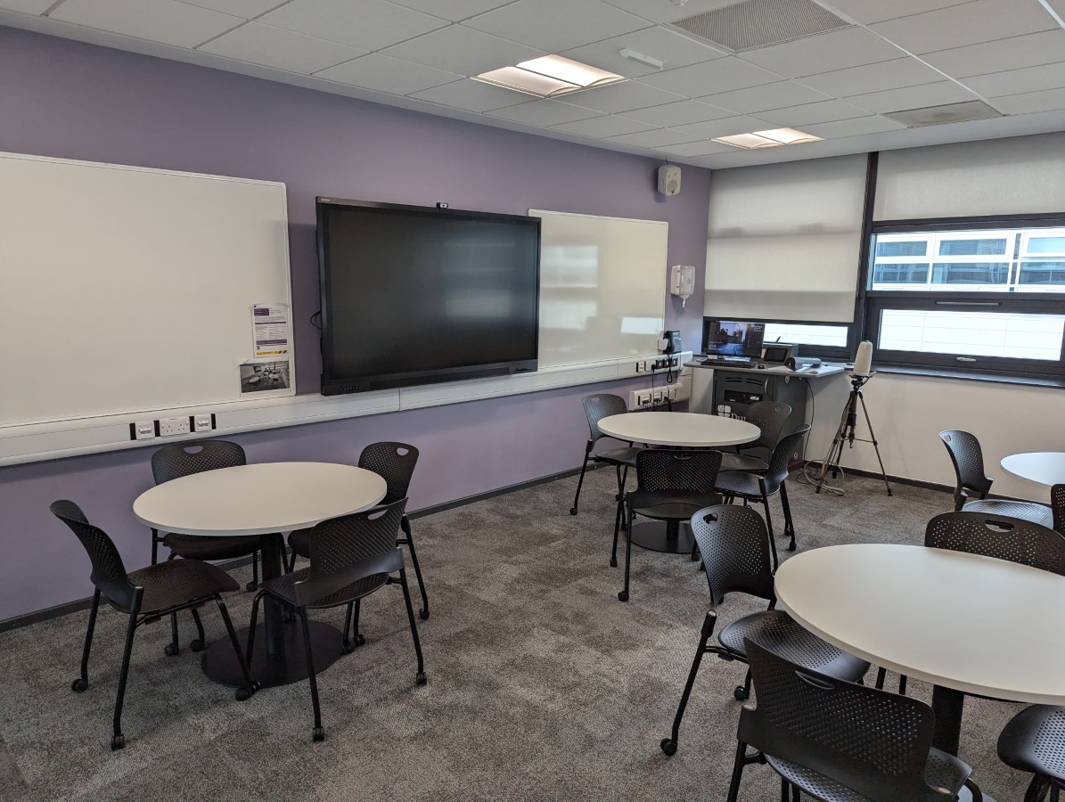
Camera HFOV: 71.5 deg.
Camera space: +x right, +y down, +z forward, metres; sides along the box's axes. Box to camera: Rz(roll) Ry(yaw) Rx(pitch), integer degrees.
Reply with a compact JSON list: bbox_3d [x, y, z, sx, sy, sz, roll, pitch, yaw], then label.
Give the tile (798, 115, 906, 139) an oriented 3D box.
[{"bbox_3d":[2.205,-1.915,5.178,0.600,0.025,0.566,10,13,44],"label":"tile"}]

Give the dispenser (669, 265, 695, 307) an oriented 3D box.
[{"bbox_3d":[1.409,-1.068,6.918,0.115,0.385,0.210,9,13,44],"label":"dispenser"}]

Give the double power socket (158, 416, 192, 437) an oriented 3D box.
[{"bbox_3d":[-1.841,0.131,3.806,0.018,0.086,0.146,9,13,44],"label":"double power socket"}]

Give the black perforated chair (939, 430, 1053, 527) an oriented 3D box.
[{"bbox_3d":[2.385,0.590,3.807,0.540,0.820,0.570,-9,13,-43],"label":"black perforated chair"}]

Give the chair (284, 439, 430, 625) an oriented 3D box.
[{"bbox_3d":[-0.832,0.652,3.555,0.530,0.826,0.590,8,12,40],"label":"chair"}]

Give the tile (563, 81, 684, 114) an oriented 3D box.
[{"bbox_3d":[0.517,-1.782,4.330,0.600,0.020,0.600,9,13,44],"label":"tile"}]

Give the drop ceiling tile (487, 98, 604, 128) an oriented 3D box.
[{"bbox_3d":[0.089,-1.851,4.745,0.600,0.020,0.600,9,13,44],"label":"drop ceiling tile"}]

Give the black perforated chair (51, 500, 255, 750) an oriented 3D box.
[{"bbox_3d":[-1.487,0.762,2.859,0.550,0.836,0.570,10,13,44],"label":"black perforated chair"}]

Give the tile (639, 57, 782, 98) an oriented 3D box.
[{"bbox_3d":[0.945,-1.713,3.916,0.600,0.020,0.600,9,13,44],"label":"tile"}]

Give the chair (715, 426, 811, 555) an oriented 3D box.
[{"bbox_3d":[1.278,0.510,4.295,0.570,0.820,0.540,5,11,29],"label":"chair"}]

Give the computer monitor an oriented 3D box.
[{"bbox_3d":[1.849,-0.557,6.712,0.520,0.315,0.090,8,12,37],"label":"computer monitor"}]

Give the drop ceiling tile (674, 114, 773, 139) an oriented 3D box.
[{"bbox_3d":[1.358,-1.919,5.176,0.600,0.020,0.600,9,13,44],"label":"drop ceiling tile"}]

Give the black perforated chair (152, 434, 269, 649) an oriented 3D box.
[{"bbox_3d":[-1.477,0.643,3.448,0.530,0.836,0.560,-8,12,-40],"label":"black perforated chair"}]

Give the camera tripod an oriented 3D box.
[{"bbox_3d":[2.388,0.241,5.666,0.500,0.910,0.550,-4,10,-23],"label":"camera tripod"}]

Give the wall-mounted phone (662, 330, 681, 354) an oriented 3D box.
[{"bbox_3d":[1.323,-0.554,6.937,0.085,0.205,0.185,9,13,44],"label":"wall-mounted phone"}]

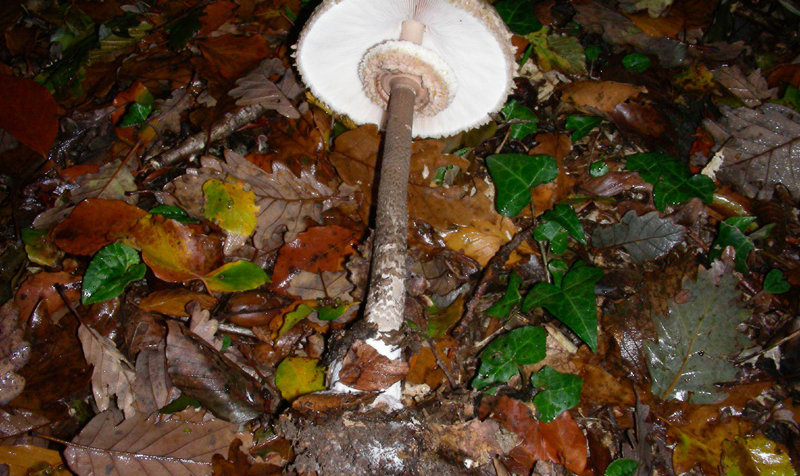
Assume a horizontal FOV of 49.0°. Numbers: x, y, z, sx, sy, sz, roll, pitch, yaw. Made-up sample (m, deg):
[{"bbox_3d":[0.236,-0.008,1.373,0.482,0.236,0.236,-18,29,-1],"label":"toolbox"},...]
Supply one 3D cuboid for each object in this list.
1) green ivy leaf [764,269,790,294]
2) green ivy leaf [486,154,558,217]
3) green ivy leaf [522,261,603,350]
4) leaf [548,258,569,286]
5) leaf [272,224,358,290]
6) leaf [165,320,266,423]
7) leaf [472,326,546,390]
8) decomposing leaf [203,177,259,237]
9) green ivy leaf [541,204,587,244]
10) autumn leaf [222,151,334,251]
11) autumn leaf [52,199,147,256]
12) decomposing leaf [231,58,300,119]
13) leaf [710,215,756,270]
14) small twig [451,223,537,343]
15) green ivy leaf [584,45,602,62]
[{"bbox_3d":[0.246,0.028,0.576,0.018,0.008,0.019,0,50,0],"label":"green ivy leaf"},{"bbox_3d":[0.092,-0.039,0.632,0.050,0.016,0.057,-5,50,-4],"label":"green ivy leaf"},{"bbox_3d":[0.105,0.042,0.534,0.058,0.016,0.066,-12,46,-11],"label":"green ivy leaf"},{"bbox_3d":[0.104,0.023,0.580,0.013,0.008,0.023,10,51,9],"label":"leaf"},{"bbox_3d":[-0.056,0.013,0.577,0.070,0.014,0.048,-32,53,-28],"label":"leaf"},{"bbox_3d":[-0.127,0.086,0.577,0.044,0.022,0.105,-33,54,-29],"label":"leaf"},{"bbox_3d":[0.074,0.079,0.591,0.072,0.013,0.032,-25,50,-23],"label":"leaf"},{"bbox_3d":[-0.119,-0.022,0.623,0.038,0.009,0.059,-20,57,-13],"label":"decomposing leaf"},{"bbox_3d":[0.113,-0.009,0.607,0.021,0.014,0.037,-11,51,-9],"label":"green ivy leaf"},{"bbox_3d":[-0.096,-0.023,0.619,0.090,0.022,0.091,10,51,8],"label":"autumn leaf"},{"bbox_3d":[-0.211,-0.010,0.615,0.064,0.012,0.050,-22,58,-15],"label":"autumn leaf"},{"bbox_3d":[-0.105,-0.117,0.705,0.056,0.017,0.078,-24,50,-22],"label":"decomposing leaf"},{"bbox_3d":[0.254,0.005,0.664,0.051,0.014,0.059,-1,45,-1],"label":"leaf"},{"bbox_3d":[0.062,0.026,0.558,0.014,0.016,0.115,23,49,21],"label":"small twig"},{"bbox_3d":[0.188,-0.179,0.854,0.017,0.006,0.031,6,45,6],"label":"green ivy leaf"}]

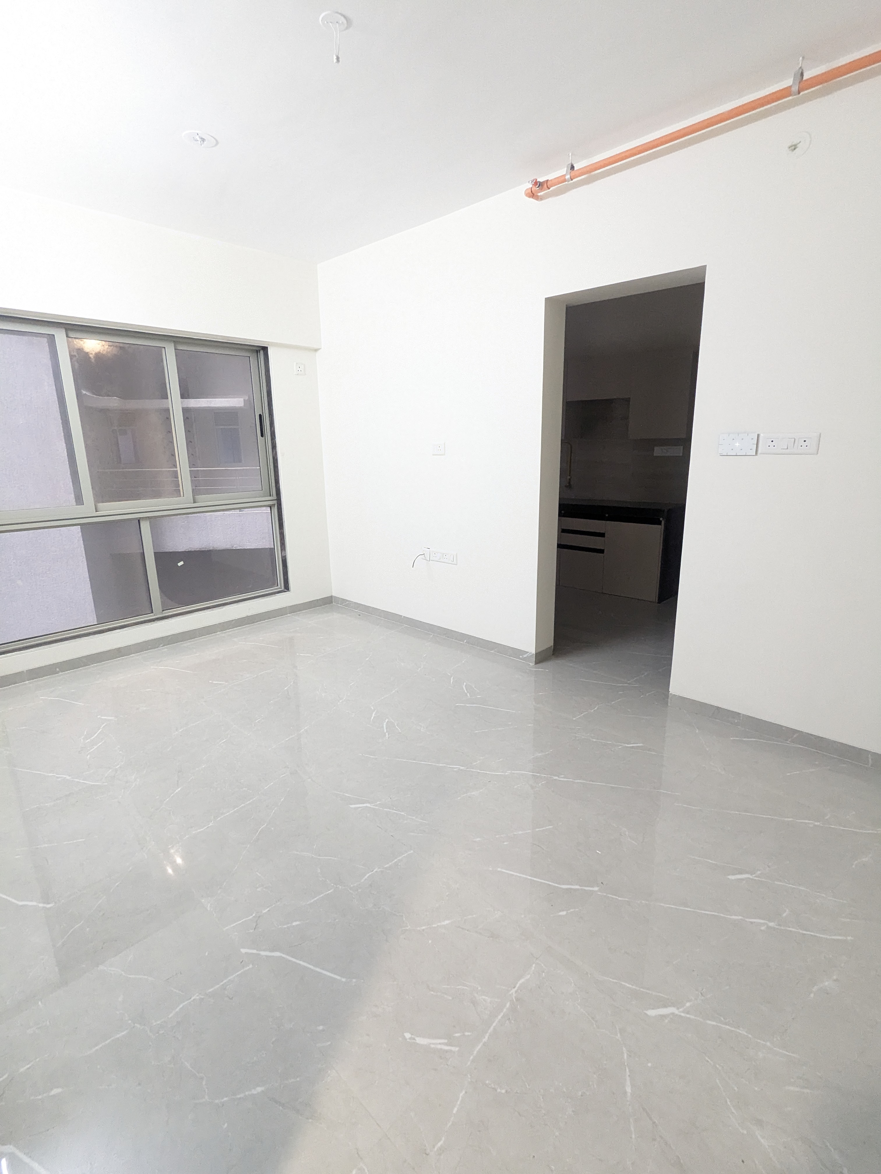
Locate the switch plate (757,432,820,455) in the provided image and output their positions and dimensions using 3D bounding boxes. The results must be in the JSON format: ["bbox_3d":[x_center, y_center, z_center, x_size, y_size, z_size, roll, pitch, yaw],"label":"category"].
[{"bbox_3d":[1.479,-0.606,2.303,0.218,0.087,0.014,12,20,42],"label":"switch plate"}]

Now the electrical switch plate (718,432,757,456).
[{"bbox_3d":[1.336,-0.638,2.433,0.151,0.093,0.017,12,20,42],"label":"electrical switch plate"}]

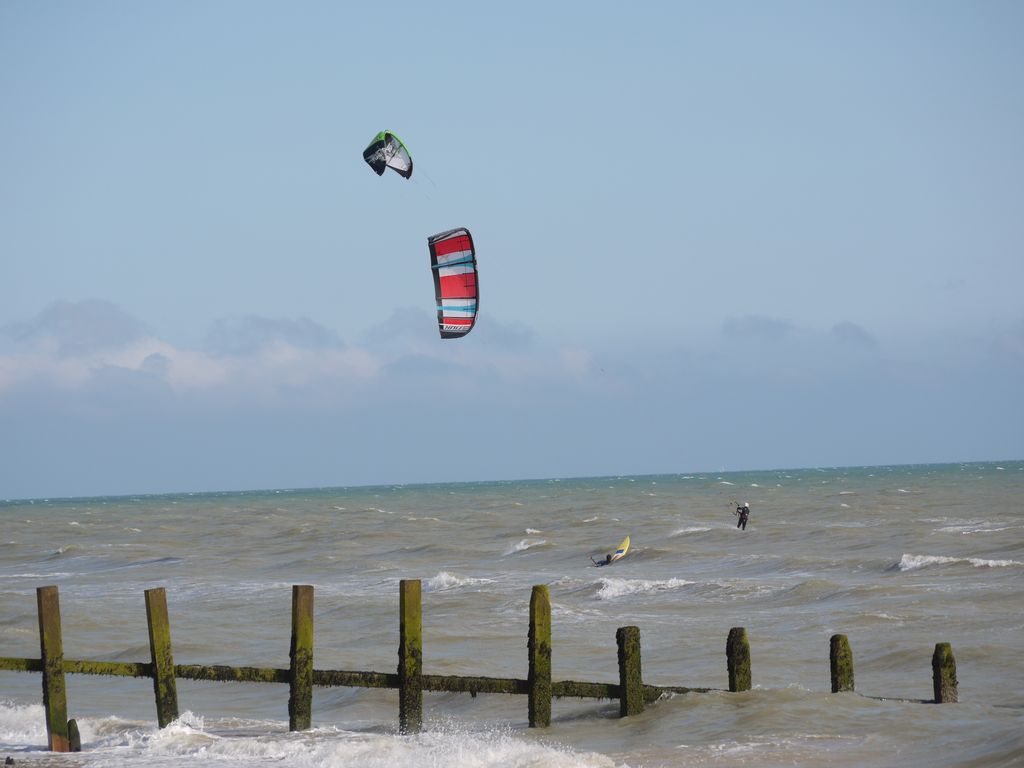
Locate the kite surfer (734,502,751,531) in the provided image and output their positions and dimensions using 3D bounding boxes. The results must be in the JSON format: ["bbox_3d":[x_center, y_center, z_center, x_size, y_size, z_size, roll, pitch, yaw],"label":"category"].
[{"bbox_3d":[13.834,7.951,298.000,0.800,1.670,0.600,-3,-1,34],"label":"kite surfer"}]

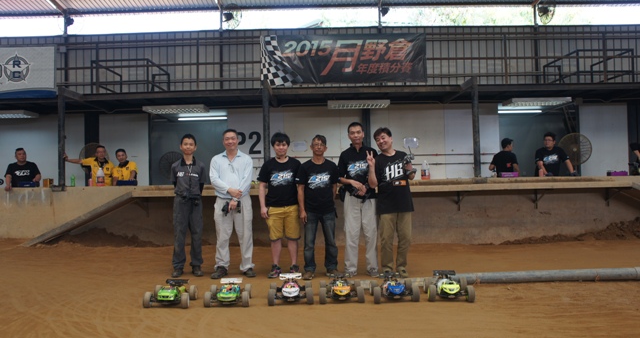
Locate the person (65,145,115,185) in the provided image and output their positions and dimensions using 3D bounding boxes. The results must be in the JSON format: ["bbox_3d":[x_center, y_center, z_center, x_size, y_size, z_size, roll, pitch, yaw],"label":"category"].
[{"bbox_3d":[-4.090,0.429,9.500,0.880,1.700,0.400,-1,-1,-6],"label":"person"}]

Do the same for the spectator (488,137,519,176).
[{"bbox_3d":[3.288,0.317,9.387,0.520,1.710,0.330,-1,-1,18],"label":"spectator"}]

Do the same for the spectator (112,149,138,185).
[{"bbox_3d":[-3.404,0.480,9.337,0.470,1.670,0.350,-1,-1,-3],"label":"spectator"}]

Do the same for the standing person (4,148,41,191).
[{"bbox_3d":[-5.127,0.501,9.187,0.610,1.710,0.380,-1,-1,-7],"label":"standing person"}]

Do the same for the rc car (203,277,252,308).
[{"bbox_3d":[-0.867,1.179,5.090,0.425,0.200,0.520,-1,-1,-2],"label":"rc car"}]

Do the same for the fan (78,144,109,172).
[{"bbox_3d":[-4.607,-0.231,10.900,0.620,0.620,0.360,-1,2,-7],"label":"fan"}]

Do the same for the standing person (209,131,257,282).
[{"bbox_3d":[-1.018,0.394,6.187,0.540,1.710,0.330,-1,-1,-5],"label":"standing person"}]

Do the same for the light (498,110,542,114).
[{"bbox_3d":[4.486,-1.293,12.200,1.200,0.080,0.100,-1,-1,0],"label":"light"}]

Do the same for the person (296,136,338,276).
[{"bbox_3d":[-0.021,0.439,6.250,0.480,1.690,0.350,-1,-1,0],"label":"person"}]

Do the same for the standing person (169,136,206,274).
[{"bbox_3d":[-1.550,0.419,6.288,0.430,1.650,0.290,-1,-1,-5],"label":"standing person"}]

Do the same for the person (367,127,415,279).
[{"bbox_3d":[0.835,0.399,6.270,0.570,1.740,0.420,-1,-1,5],"label":"person"}]

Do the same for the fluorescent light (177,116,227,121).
[{"bbox_3d":[-2.612,-1.132,12.000,1.200,0.070,0.080,-1,-1,0],"label":"fluorescent light"}]

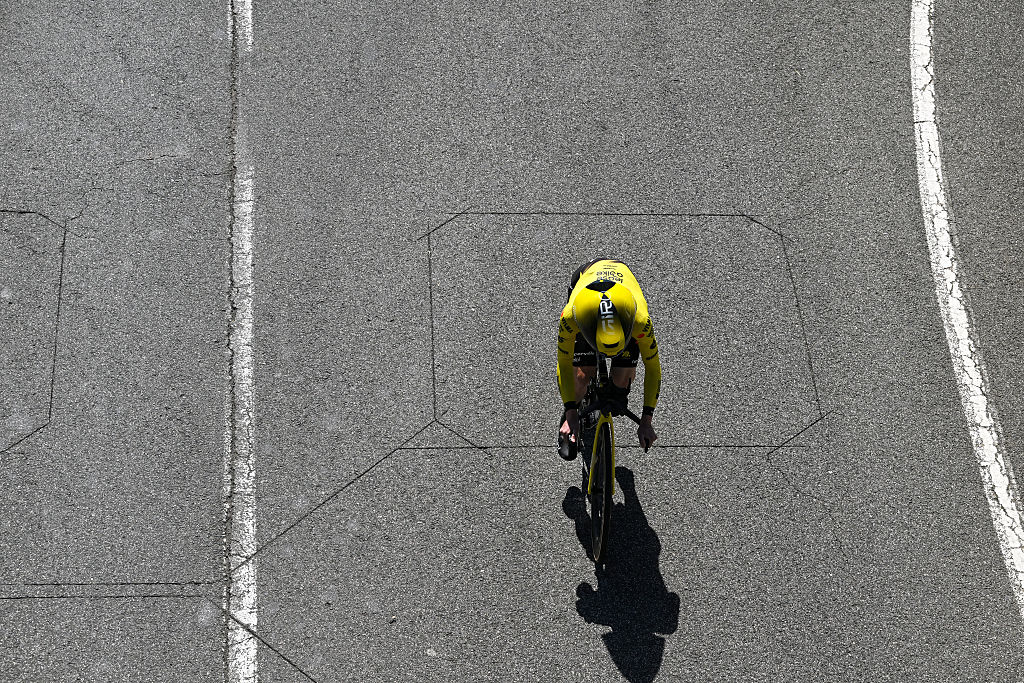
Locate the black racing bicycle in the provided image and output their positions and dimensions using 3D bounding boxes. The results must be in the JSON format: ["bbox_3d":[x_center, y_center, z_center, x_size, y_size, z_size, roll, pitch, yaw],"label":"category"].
[{"bbox_3d":[0.435,0.275,12.078,0.400,1.020,1.680,-2,39,-2],"label":"black racing bicycle"}]

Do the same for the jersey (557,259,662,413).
[{"bbox_3d":[0.455,-0.062,11.661,0.500,0.480,0.830,-2,39,-2],"label":"jersey"}]

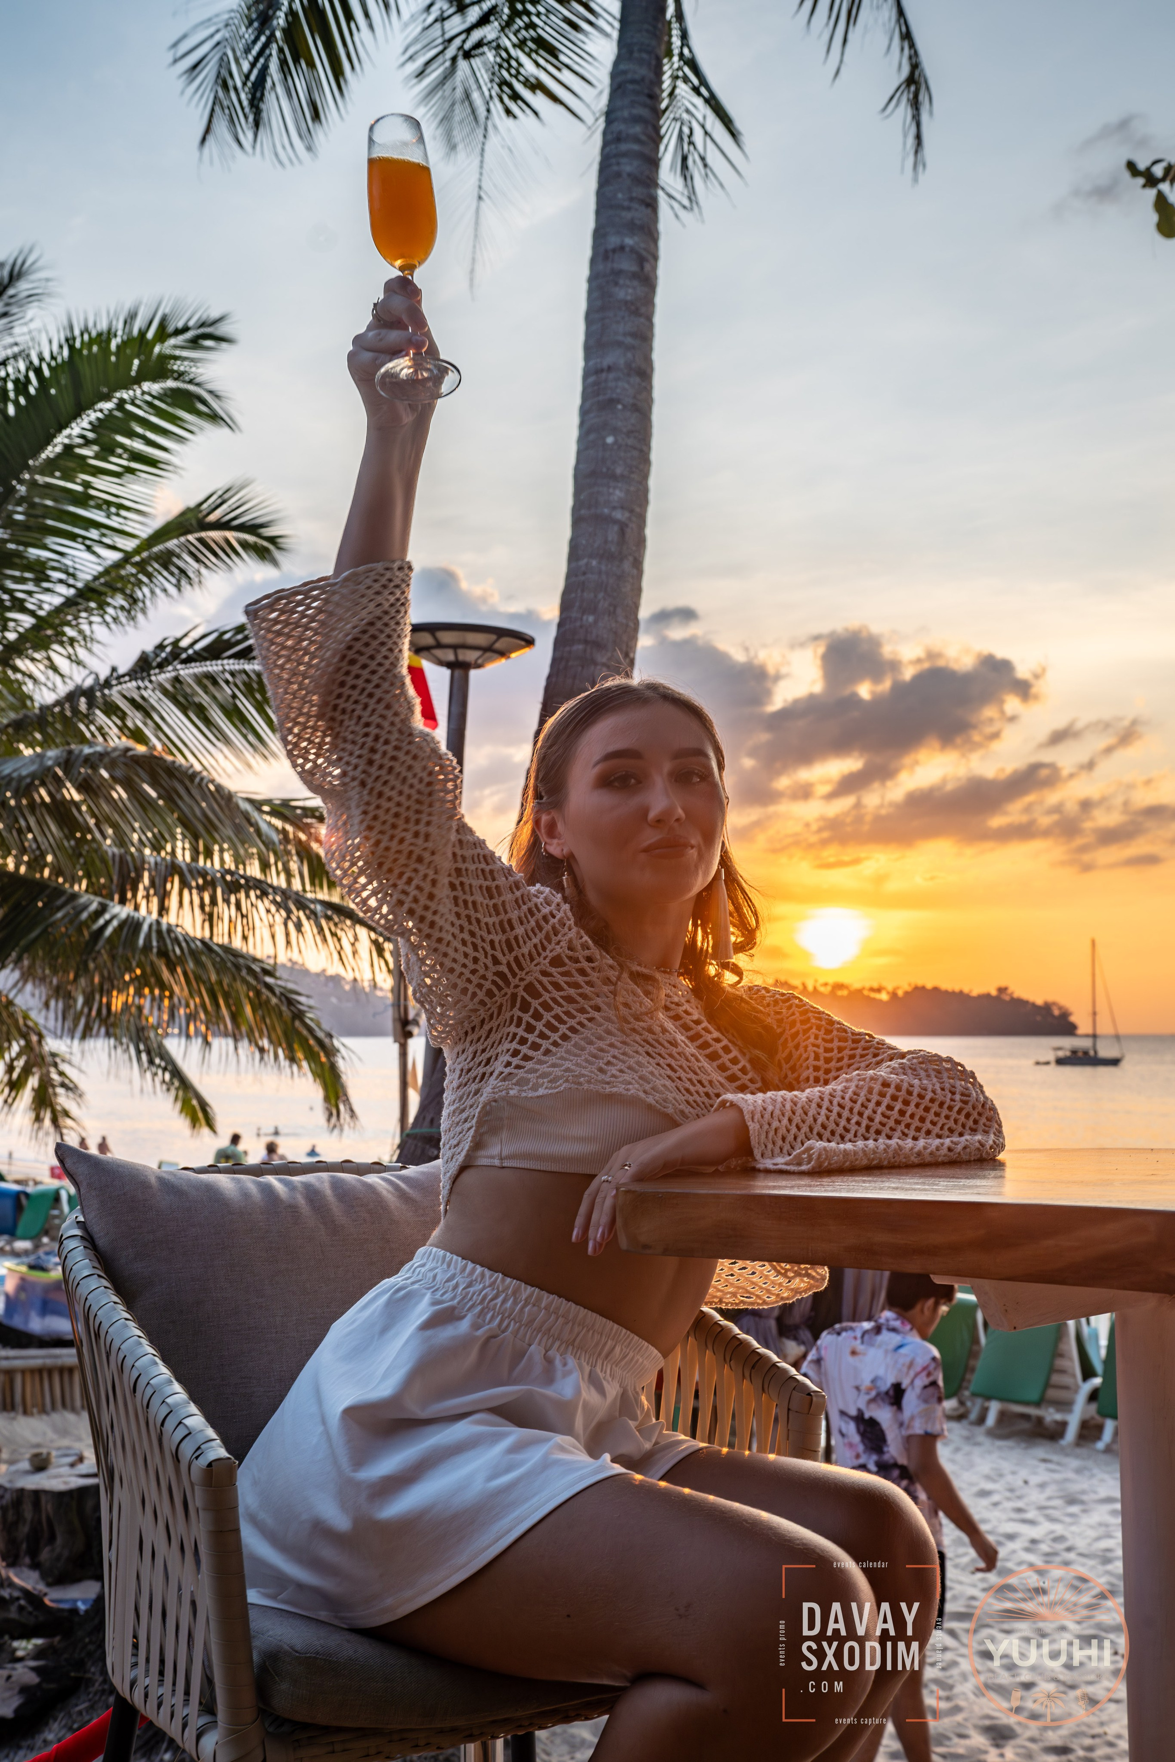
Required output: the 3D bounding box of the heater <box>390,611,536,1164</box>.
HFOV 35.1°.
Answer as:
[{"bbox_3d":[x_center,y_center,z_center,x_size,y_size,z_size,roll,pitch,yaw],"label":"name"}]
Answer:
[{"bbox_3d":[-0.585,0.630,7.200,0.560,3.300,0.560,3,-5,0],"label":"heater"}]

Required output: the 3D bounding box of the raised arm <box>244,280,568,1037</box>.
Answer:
[{"bbox_3d":[-0.135,-0.155,1.500,0.280,0.600,0.200,-9,6,-39],"label":"raised arm"}]

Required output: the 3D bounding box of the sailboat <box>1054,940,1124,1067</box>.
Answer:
[{"bbox_3d":[60.600,14.700,225.000,9.300,15.400,3.200,0,-5,0],"label":"sailboat"}]

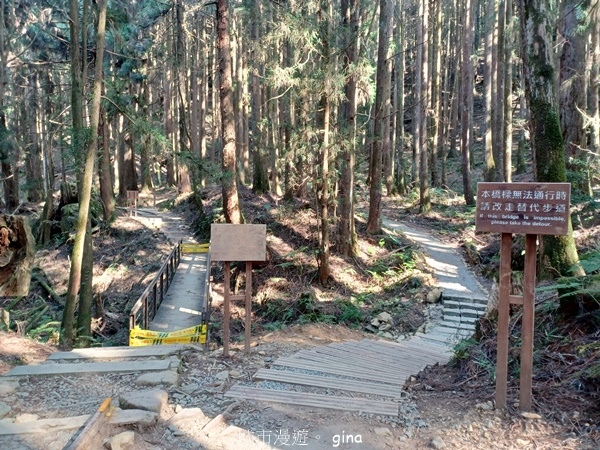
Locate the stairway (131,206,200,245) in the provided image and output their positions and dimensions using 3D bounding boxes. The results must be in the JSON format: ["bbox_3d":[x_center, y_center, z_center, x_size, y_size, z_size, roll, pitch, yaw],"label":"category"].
[{"bbox_3d":[-7.500,-0.030,24.300,2.800,2.000,7.500,0,3,-19],"label":"stairway"}]

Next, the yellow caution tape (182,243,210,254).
[{"bbox_3d":[-4.680,1.060,19.500,1.290,0.400,0.080,0,3,-12],"label":"yellow caution tape"}]

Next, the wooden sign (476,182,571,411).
[{"bbox_3d":[1.610,0.537,3.215,0.625,1.680,0.110,1,3,11],"label":"wooden sign"}]

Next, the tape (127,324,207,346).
[{"bbox_3d":[-2.250,1.900,7.400,1.290,0.360,0.080,0,3,-12],"label":"tape"}]

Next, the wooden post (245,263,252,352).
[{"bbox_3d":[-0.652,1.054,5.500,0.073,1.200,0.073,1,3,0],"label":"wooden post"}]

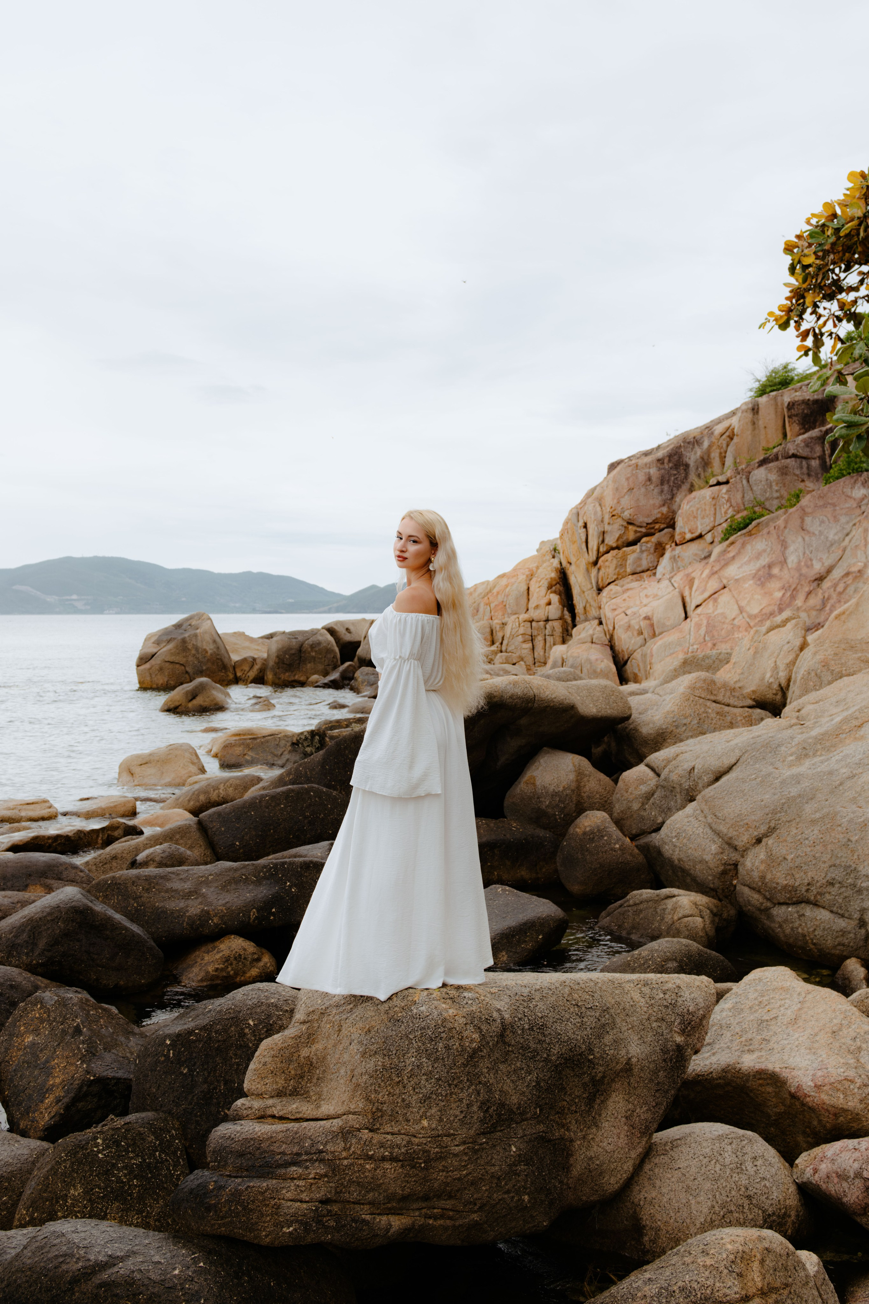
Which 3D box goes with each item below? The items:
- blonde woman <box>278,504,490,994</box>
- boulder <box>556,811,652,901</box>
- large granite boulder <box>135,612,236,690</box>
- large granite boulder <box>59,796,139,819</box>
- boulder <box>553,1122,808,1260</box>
[{"bbox_3d":[-0.178,0.349,4.360,0.760,1.735,0.580,0,2,10],"label":"blonde woman"},{"bbox_3d":[1.374,1.643,9.650,0.770,0.700,0.750,0,2,8],"label":"boulder"},{"bbox_3d":[-7.275,-0.021,34.900,2.850,2.309,2.400,0,2,0],"label":"large granite boulder"},{"bbox_3d":[-3.773,1.766,13.450,0.900,0.230,0.720,0,2,-16],"label":"large granite boulder"},{"bbox_3d":[0.936,1.969,4.500,0.900,0.437,0.720,0,2,0],"label":"boulder"}]

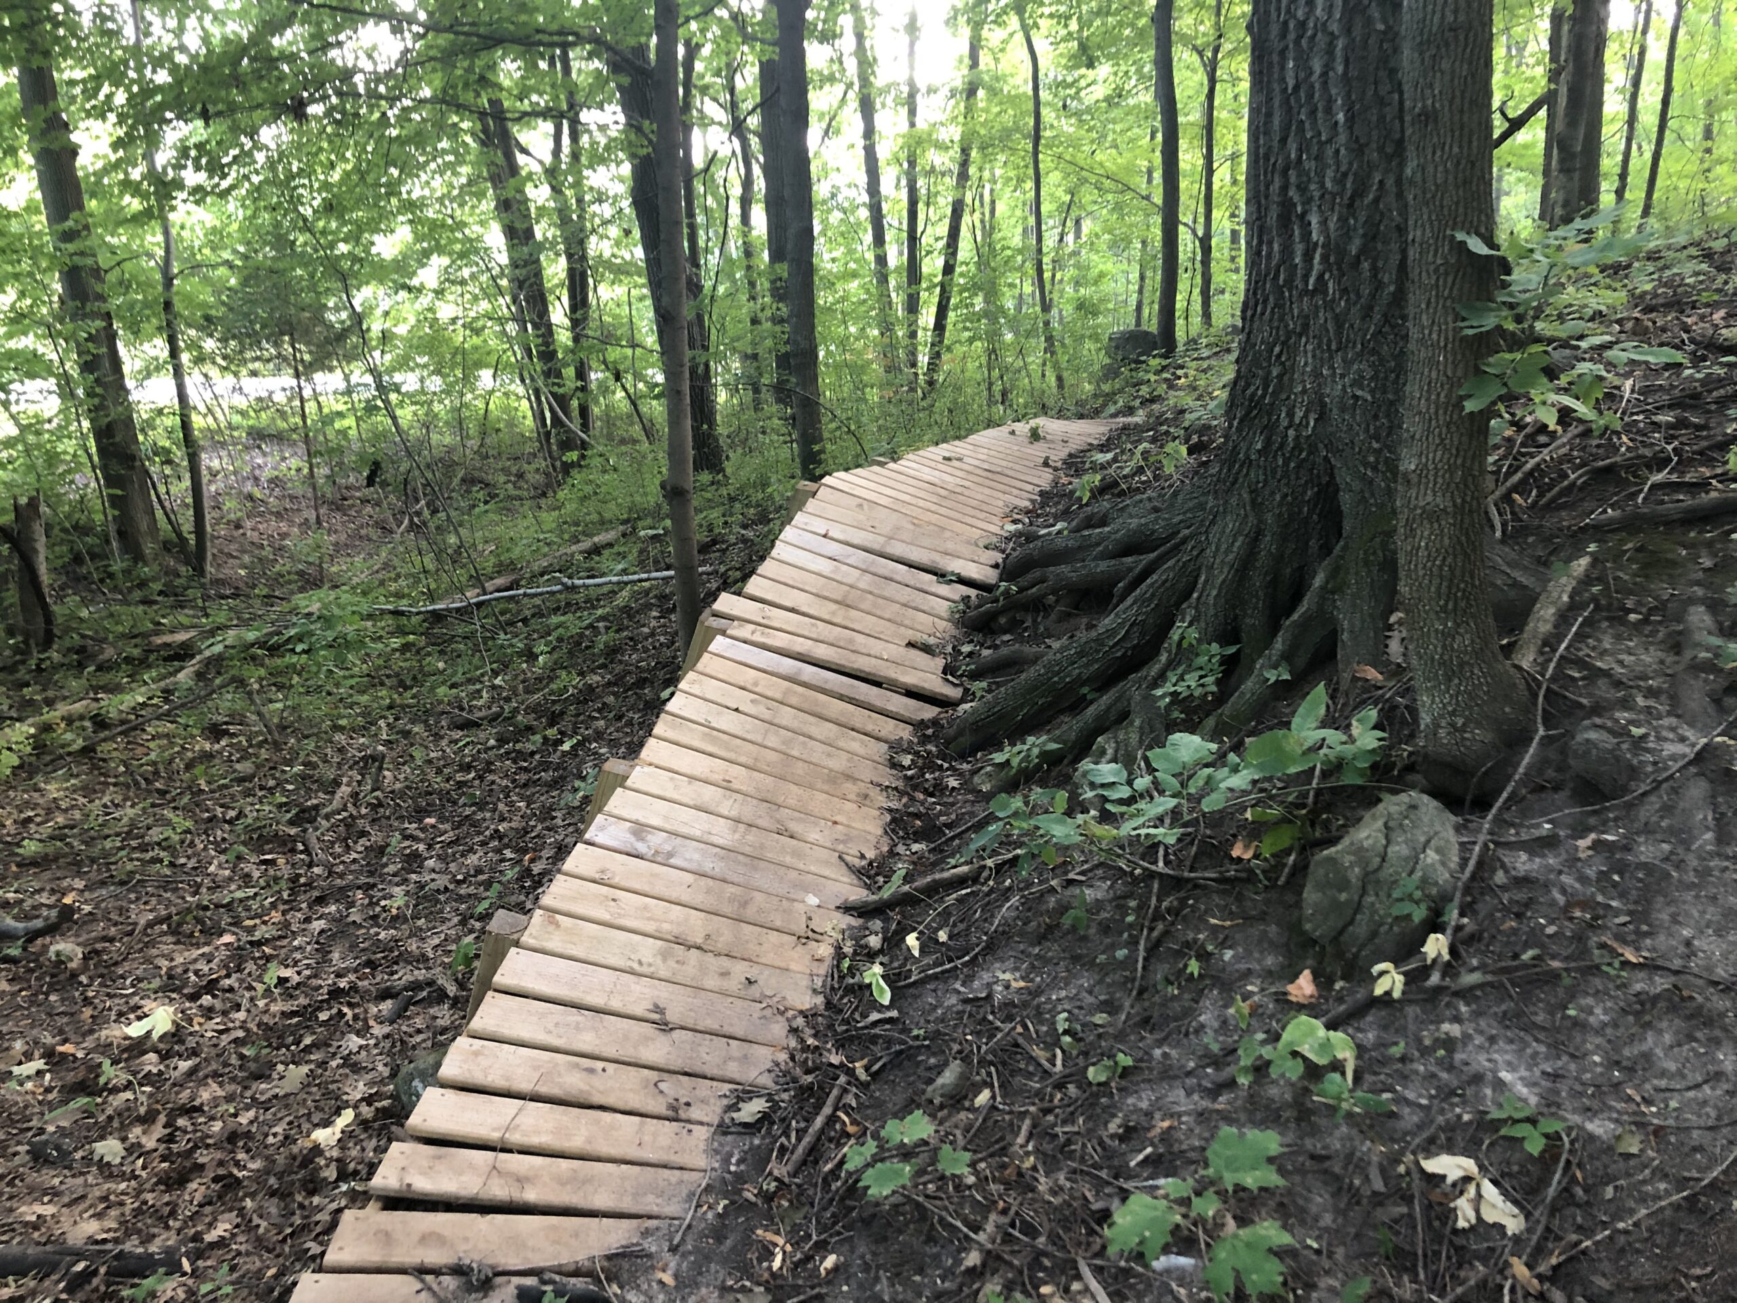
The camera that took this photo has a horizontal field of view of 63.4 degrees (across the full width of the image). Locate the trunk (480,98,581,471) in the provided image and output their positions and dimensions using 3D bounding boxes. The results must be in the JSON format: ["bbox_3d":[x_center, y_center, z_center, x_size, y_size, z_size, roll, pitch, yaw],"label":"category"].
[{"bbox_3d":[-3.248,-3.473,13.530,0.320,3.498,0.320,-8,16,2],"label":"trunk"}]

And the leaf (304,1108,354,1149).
[{"bbox_3d":[-1.152,1.018,3.000,0.075,0.030,0.140,5,17,22],"label":"leaf"}]

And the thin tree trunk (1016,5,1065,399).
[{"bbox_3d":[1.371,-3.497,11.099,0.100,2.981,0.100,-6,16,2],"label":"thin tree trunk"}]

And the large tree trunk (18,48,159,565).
[{"bbox_3d":[-5.935,-2.578,10.752,0.380,3.868,0.380,-12,18,-26],"label":"large tree trunk"}]

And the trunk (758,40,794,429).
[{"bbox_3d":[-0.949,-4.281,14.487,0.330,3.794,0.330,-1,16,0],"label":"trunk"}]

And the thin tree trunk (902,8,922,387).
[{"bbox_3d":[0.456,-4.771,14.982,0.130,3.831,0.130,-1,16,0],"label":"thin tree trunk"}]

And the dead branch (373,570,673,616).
[{"bbox_3d":[-1.922,-0.354,7.947,2.143,0.100,0.120,-6,13,19],"label":"dead branch"}]

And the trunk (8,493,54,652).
[{"bbox_3d":[-4.708,-0.438,7.907,0.210,0.875,0.210,-3,14,-31],"label":"trunk"}]

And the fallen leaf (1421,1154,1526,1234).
[{"bbox_3d":[0.774,0.696,1.800,0.125,0.030,0.095,-12,21,3],"label":"fallen leaf"}]

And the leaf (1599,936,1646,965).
[{"bbox_3d":[1.397,0.551,2.600,0.045,0.025,0.110,-4,16,-12],"label":"leaf"}]

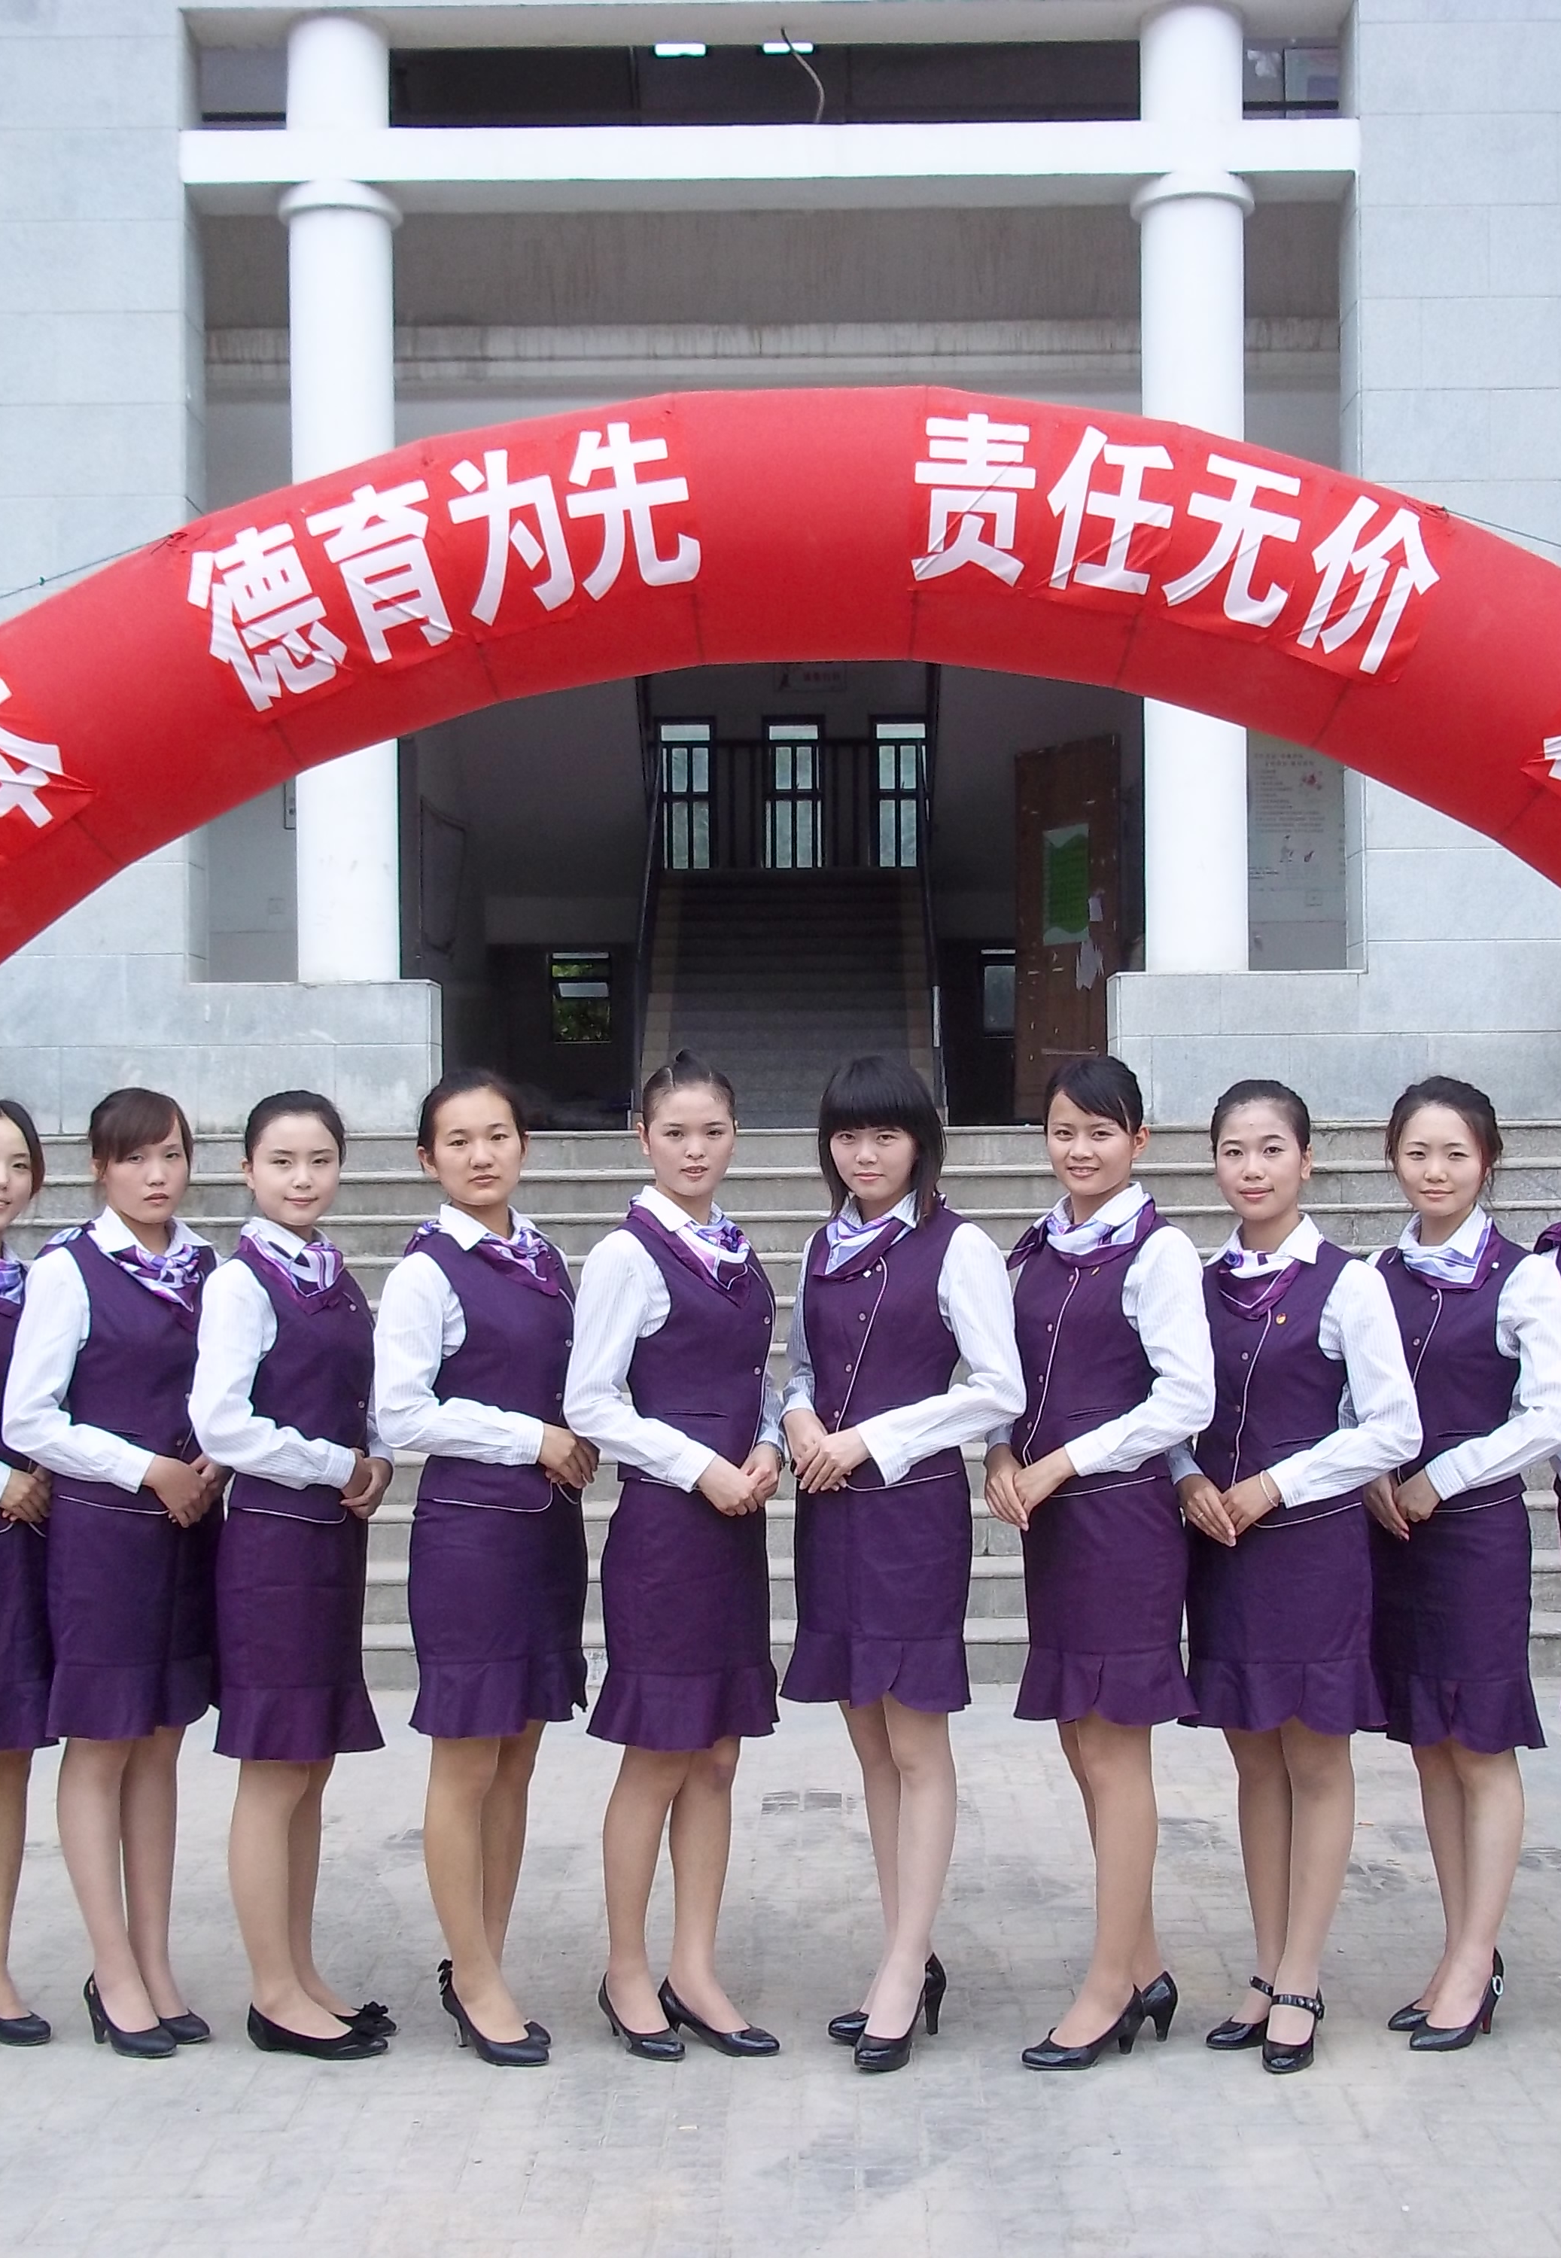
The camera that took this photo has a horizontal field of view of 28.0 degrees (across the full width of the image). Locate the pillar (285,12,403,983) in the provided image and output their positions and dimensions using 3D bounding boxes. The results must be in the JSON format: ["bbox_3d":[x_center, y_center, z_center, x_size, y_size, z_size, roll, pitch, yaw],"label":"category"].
[{"bbox_3d":[-1.814,-2.632,13.050,0.490,4.039,0.490,-1,0,0],"label":"pillar"}]

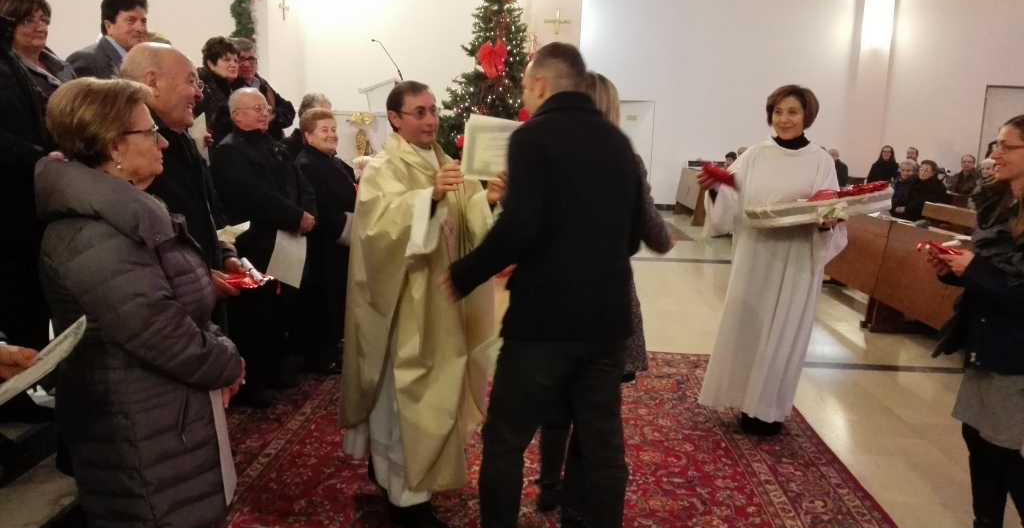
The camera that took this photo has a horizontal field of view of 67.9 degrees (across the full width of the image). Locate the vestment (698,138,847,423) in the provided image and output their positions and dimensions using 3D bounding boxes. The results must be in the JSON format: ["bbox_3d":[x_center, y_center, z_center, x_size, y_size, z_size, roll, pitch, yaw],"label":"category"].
[{"bbox_3d":[1.292,0.081,3.755,0.700,1.360,0.500,6,11,23],"label":"vestment"}]

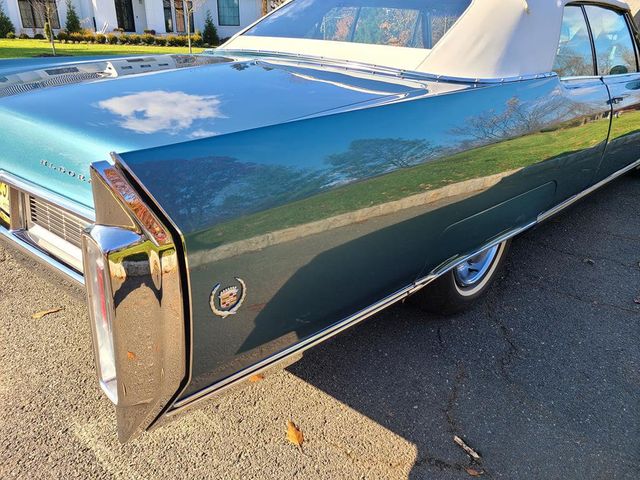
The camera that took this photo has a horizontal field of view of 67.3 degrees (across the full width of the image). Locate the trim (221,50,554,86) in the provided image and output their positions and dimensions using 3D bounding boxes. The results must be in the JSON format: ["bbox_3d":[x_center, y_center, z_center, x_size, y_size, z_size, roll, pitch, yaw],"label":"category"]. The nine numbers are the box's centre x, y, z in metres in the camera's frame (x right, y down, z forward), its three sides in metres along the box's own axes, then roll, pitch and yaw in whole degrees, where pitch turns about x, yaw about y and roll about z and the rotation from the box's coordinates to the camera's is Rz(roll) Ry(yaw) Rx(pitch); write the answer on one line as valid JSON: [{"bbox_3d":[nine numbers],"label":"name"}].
[{"bbox_3d":[0.201,-0.911,2.442,1.643,0.089,0.871,24,31,38],"label":"trim"}]

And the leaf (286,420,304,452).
[{"bbox_3d":[-0.073,0.588,1.446,0.049,0.020,0.128,-8,26,-22],"label":"leaf"}]

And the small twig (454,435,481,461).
[{"bbox_3d":[0.444,0.628,1.450,0.013,0.013,0.094,-13,27,-30],"label":"small twig"}]

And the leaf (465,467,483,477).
[{"bbox_3d":[0.438,0.655,1.358,0.051,0.015,0.023,6,24,7],"label":"leaf"}]

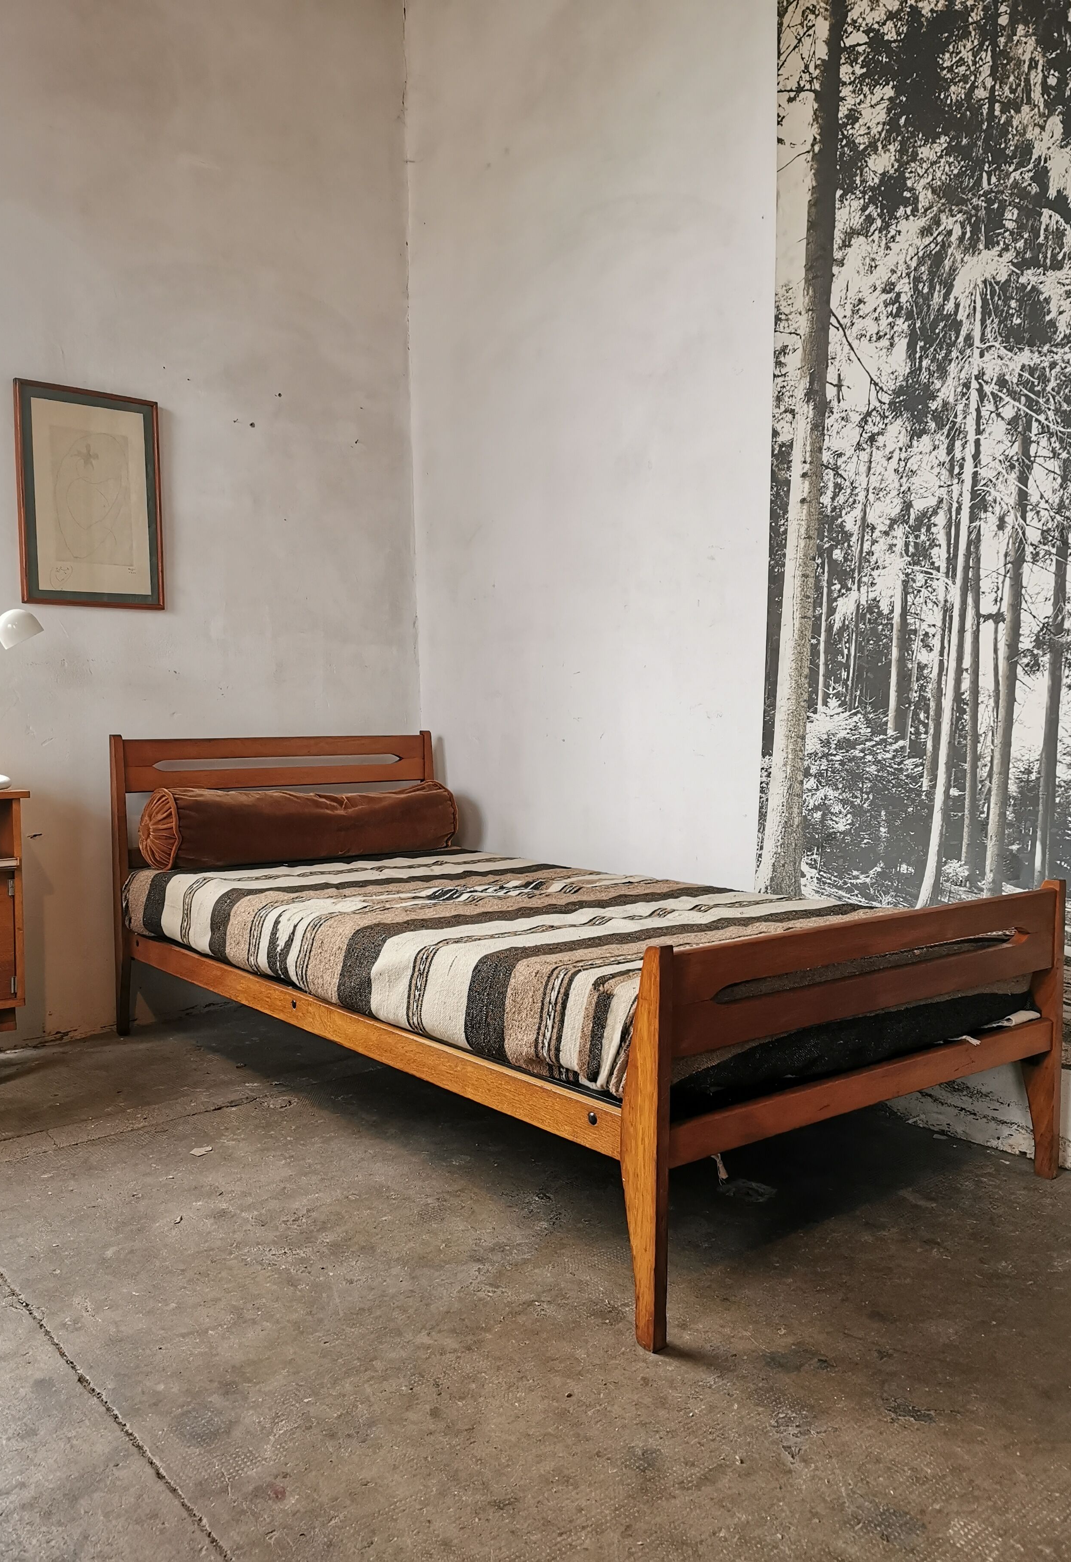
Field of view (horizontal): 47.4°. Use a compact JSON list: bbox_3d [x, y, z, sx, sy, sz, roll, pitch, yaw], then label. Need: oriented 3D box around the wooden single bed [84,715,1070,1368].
[{"bbox_3d":[-0.086,0.287,2.613,0.960,0.760,2.020,-2,4,-38],"label":"wooden single bed"}]

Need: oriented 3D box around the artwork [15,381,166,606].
[{"bbox_3d":[-1.106,-0.700,3.038,0.363,0.530,0.022,-3,4,-44],"label":"artwork"}]

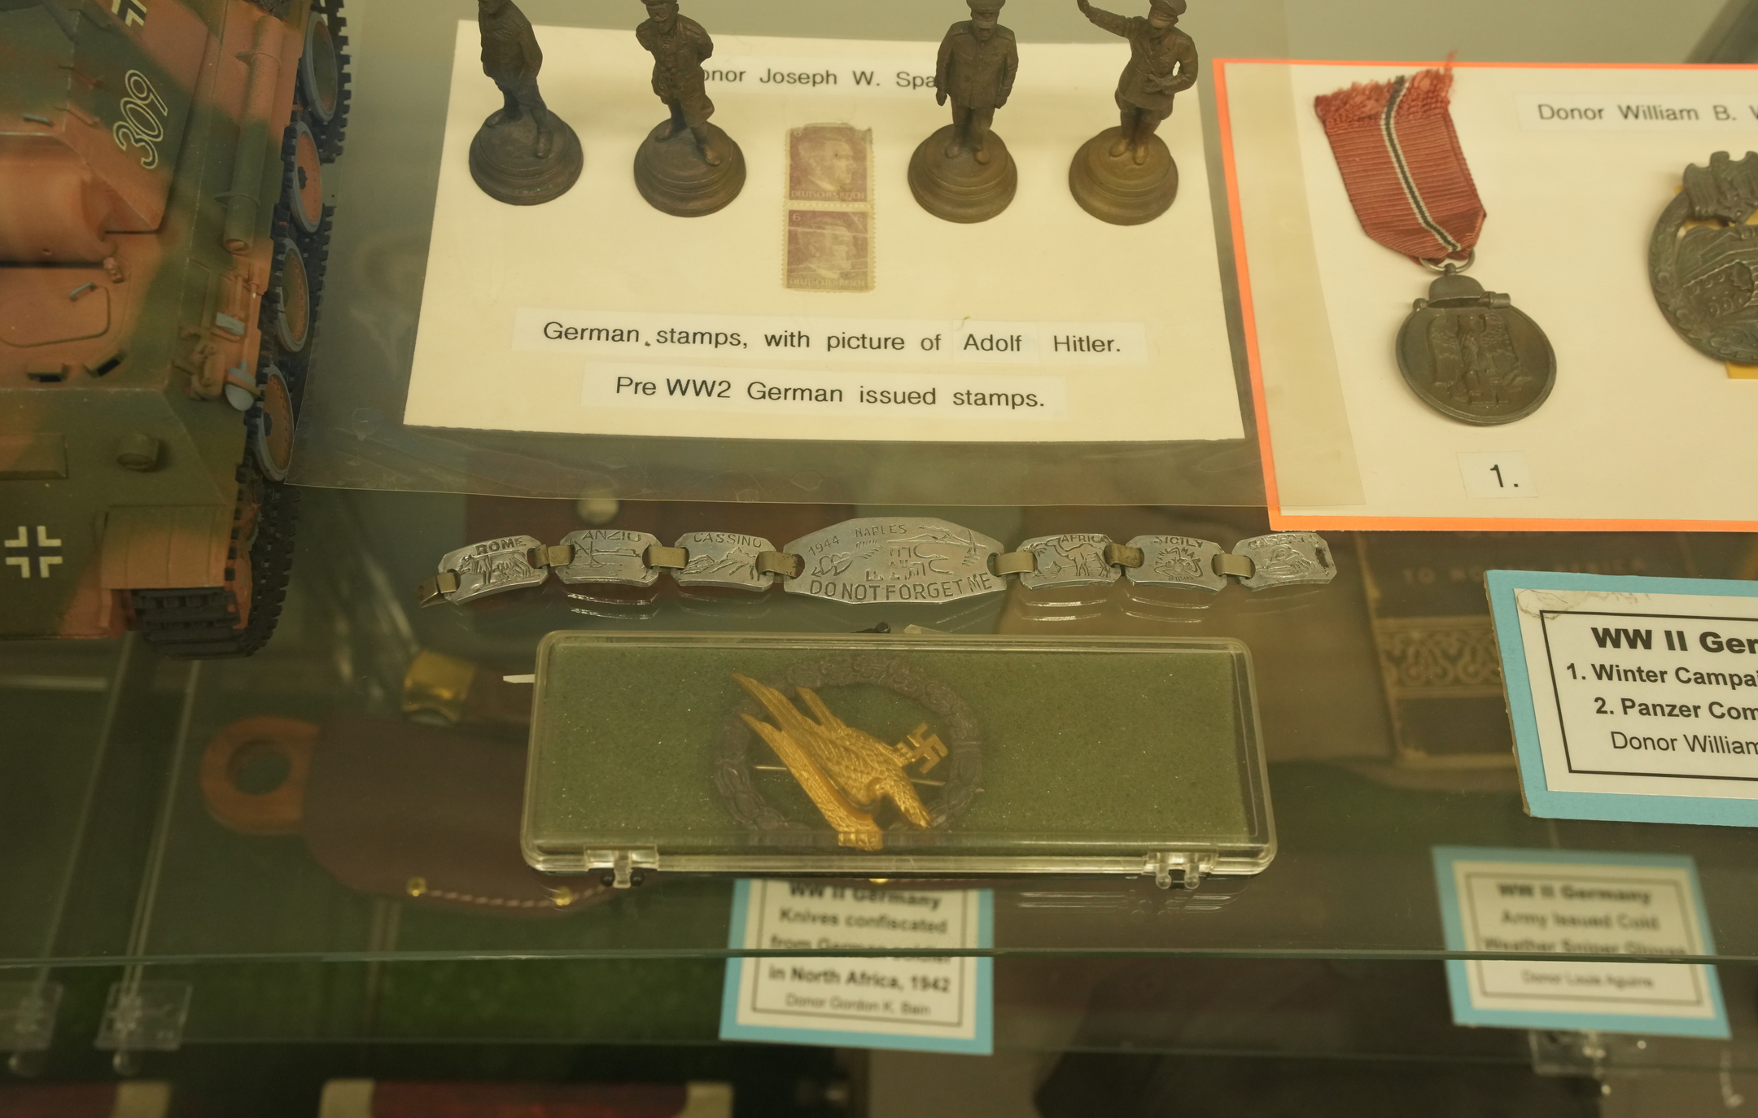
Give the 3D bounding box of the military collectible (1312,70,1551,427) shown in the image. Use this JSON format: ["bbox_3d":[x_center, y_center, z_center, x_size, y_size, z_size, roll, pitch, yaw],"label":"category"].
[{"bbox_3d":[0.133,-0.079,0.409,0.039,0.005,0.107,-4,64,-5],"label":"military collectible"}]

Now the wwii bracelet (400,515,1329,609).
[{"bbox_3d":[0.001,0.000,0.362,0.193,0.006,0.021,0,63,-3],"label":"wwii bracelet"}]

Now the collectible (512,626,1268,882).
[{"bbox_3d":[0.004,0.038,0.337,0.147,0.017,0.053,1,63,-3],"label":"collectible"}]

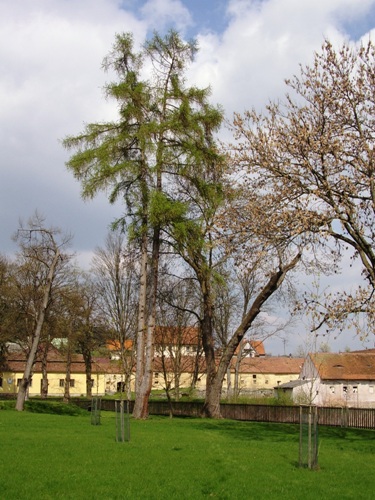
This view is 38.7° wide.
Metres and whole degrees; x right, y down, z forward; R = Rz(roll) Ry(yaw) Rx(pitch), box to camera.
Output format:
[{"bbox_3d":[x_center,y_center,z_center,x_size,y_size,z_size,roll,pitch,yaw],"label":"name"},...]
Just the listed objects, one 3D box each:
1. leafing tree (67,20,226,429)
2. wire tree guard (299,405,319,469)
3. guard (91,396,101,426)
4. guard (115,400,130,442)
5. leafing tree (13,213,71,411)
[{"bbox_3d":[-3.071,-3.027,37.295,11.600,28.300,10.500,1,-15,-5],"label":"leafing tree"},{"bbox_3d":[2.964,4.526,13.071,0.470,1.470,0.470,-3,-15,12],"label":"wire tree guard"},{"bbox_3d":[-4.799,8.422,28.027,0.500,1.470,0.500,2,-15,-9],"label":"guard"},{"bbox_3d":[-2.335,6.137,19.257,0.500,1.470,0.500,2,-15,-6],"label":"guard"},{"bbox_3d":[-12.367,4.940,45.267,5.300,16.900,5.000,4,-15,-15],"label":"leafing tree"}]

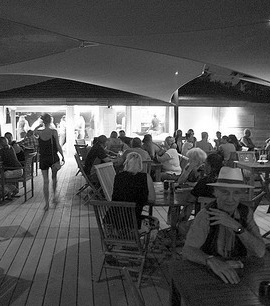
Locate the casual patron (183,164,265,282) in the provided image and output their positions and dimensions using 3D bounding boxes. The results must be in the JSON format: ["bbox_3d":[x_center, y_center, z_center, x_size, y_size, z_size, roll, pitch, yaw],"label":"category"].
[{"bbox_3d":[0.580,0.744,2.059,0.570,1.310,0.780,1,7,9],"label":"casual patron"}]

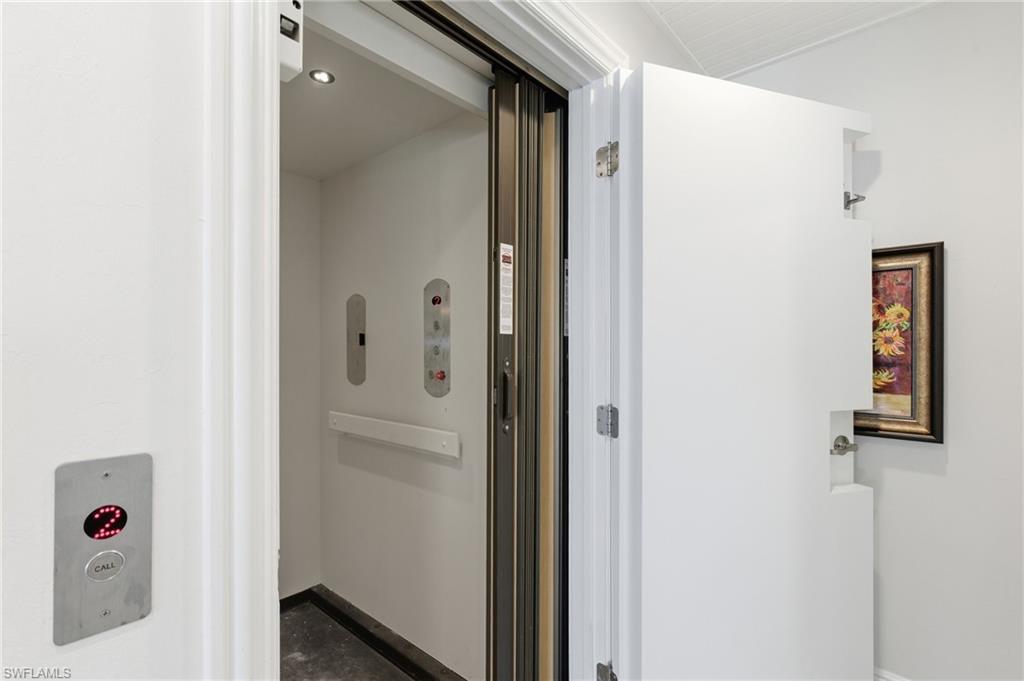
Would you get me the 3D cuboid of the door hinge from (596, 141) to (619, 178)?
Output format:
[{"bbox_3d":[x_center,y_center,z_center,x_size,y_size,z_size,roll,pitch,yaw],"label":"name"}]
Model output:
[{"bbox_3d":[0.287,-0.526,1.338,0.017,0.091,0.086,1,-1,-33],"label":"door hinge"}]

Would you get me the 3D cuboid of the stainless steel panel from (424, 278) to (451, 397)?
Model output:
[{"bbox_3d":[-0.295,-0.008,1.780,0.154,0.466,0.014,0,-1,39],"label":"stainless steel panel"}]

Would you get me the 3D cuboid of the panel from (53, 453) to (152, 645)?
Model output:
[{"bbox_3d":[-0.455,0.230,0.510,0.008,0.192,0.083,0,-1,42],"label":"panel"}]

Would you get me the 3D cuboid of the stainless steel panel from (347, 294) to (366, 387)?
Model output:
[{"bbox_3d":[-0.736,-0.004,2.141,0.164,0.430,0.008,0,-1,39],"label":"stainless steel panel"}]

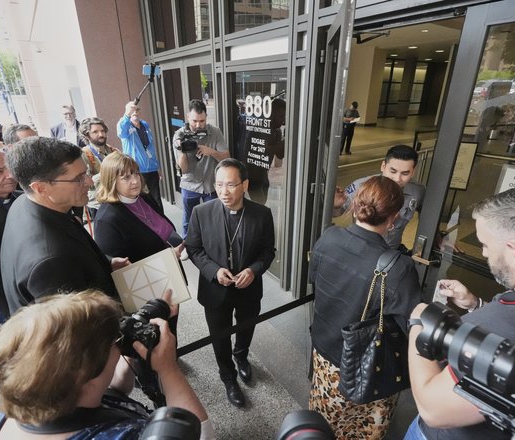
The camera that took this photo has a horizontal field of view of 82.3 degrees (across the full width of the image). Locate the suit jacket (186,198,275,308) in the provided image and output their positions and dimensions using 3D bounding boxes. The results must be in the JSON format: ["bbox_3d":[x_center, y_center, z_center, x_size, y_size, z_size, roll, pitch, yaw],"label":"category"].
[{"bbox_3d":[-0.142,0.201,1.662,0.530,0.680,0.360,-1,22,-4],"label":"suit jacket"}]

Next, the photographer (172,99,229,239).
[{"bbox_3d":[-0.612,-0.364,3.398,0.580,1.820,0.450,0,22,0],"label":"photographer"}]

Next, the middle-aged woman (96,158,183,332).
[{"bbox_3d":[-0.667,0.391,1.827,0.420,1.620,0.500,7,23,17],"label":"middle-aged woman"}]

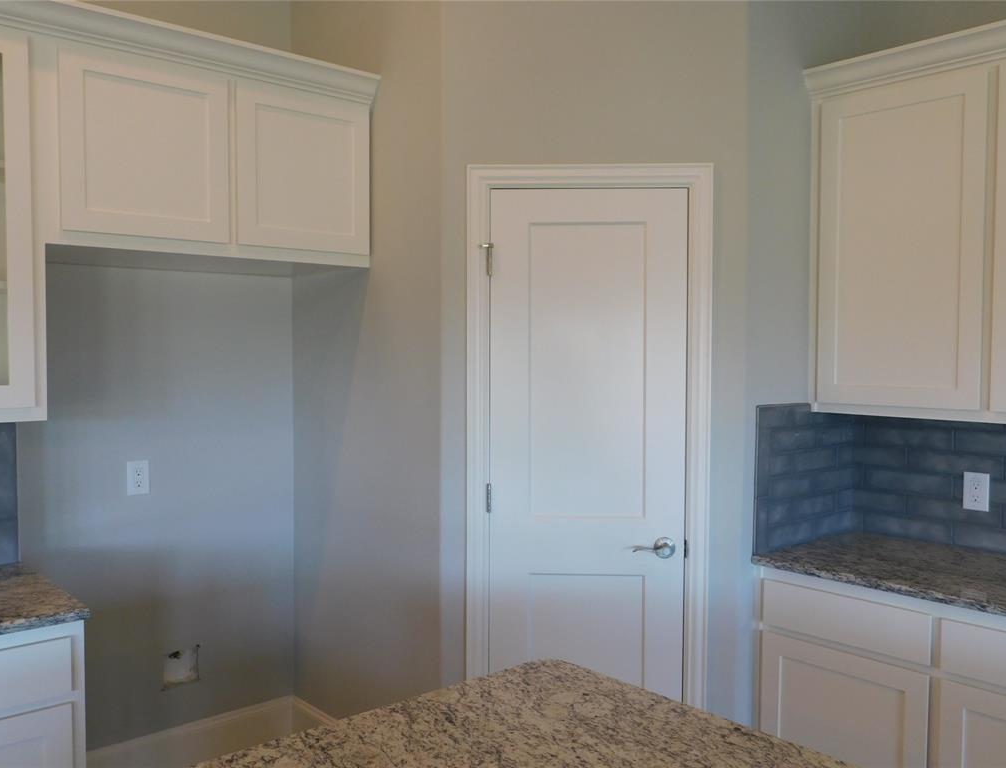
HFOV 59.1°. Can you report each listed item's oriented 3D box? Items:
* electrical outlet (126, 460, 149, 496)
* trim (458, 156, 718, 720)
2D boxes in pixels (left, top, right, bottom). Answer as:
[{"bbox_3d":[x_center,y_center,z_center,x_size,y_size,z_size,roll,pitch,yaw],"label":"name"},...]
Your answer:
[{"bbox_3d":[-1.284,0.333,3.130,0.074,0.117,0.010,-2,3,-41],"label":"electrical outlet"},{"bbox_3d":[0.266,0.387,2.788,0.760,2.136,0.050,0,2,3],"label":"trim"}]

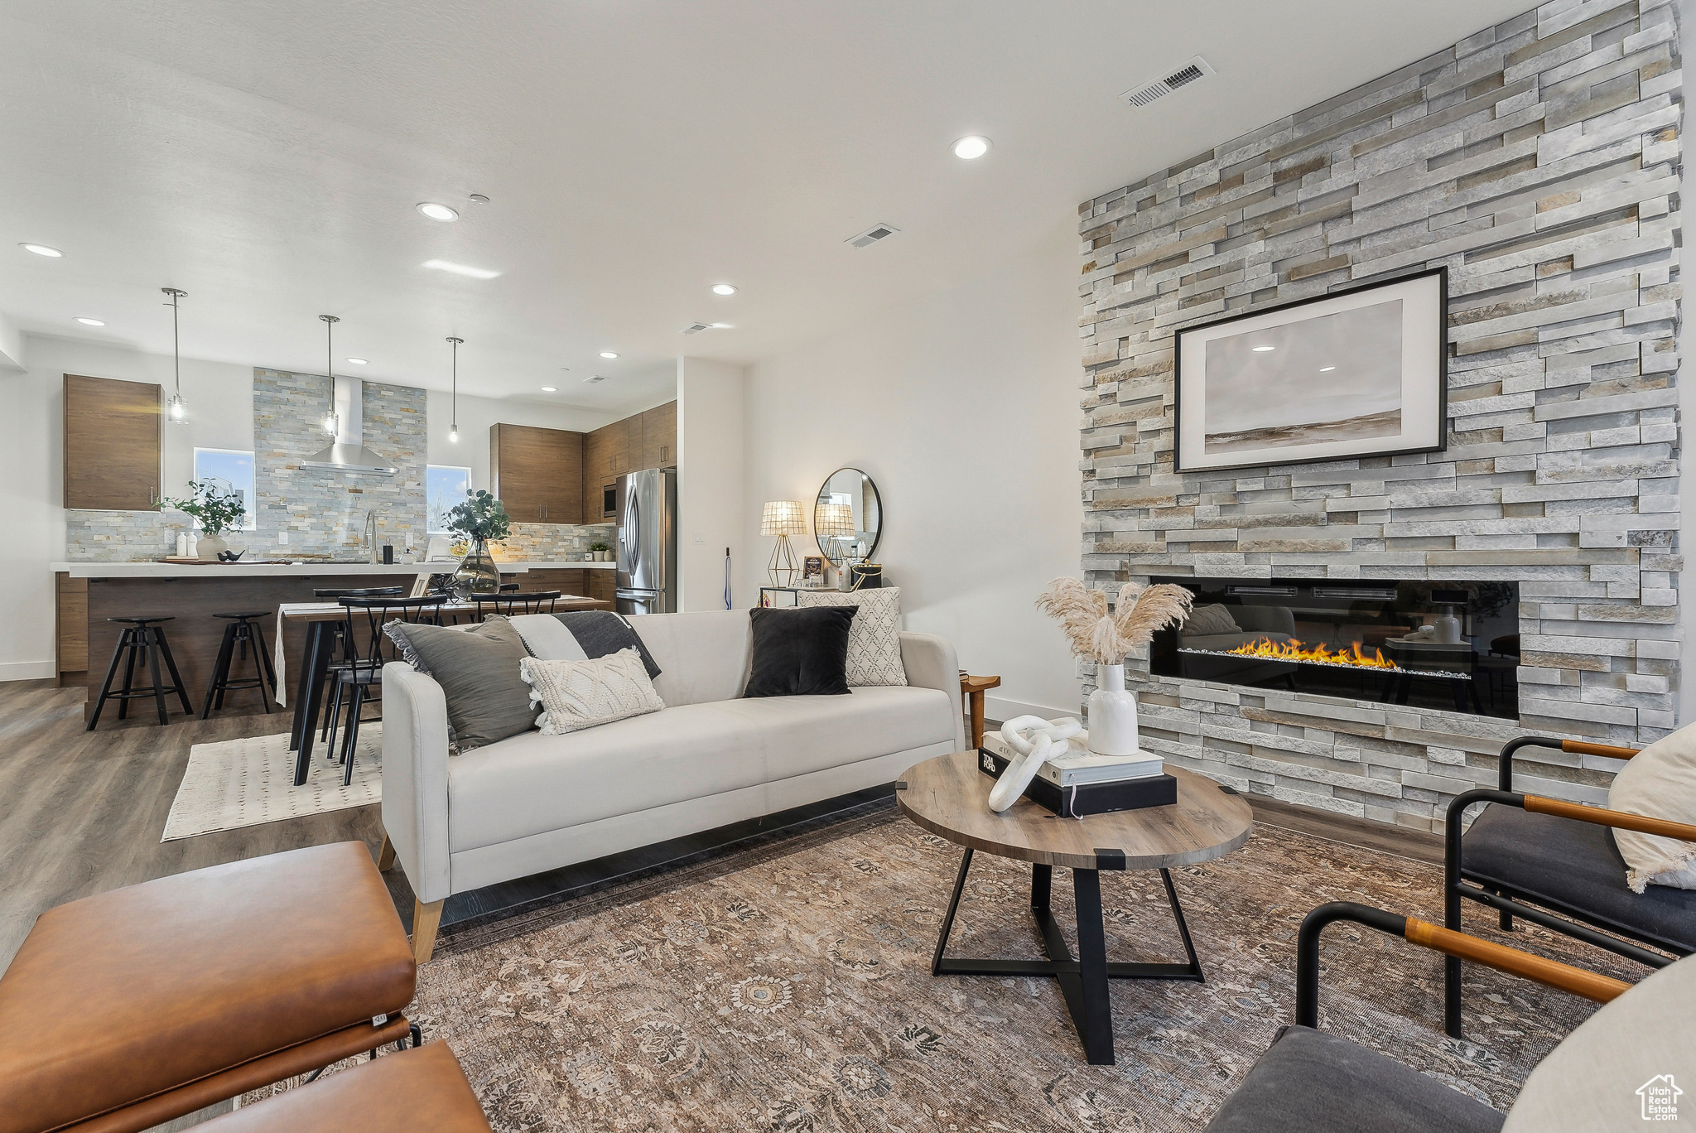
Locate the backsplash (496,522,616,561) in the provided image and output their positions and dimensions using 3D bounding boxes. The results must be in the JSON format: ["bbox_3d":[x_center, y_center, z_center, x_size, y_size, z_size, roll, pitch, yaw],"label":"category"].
[{"bbox_3d":[-3.369,-0.243,8.348,1.420,0.450,0.030,0,0,-40],"label":"backsplash"}]

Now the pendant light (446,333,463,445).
[{"bbox_3d":[-3.182,-1.402,5.719,0.130,0.850,0.130,0,0,-40],"label":"pendant light"}]

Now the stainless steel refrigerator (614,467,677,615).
[{"bbox_3d":[-1.726,0.014,6.884,0.760,1.780,0.920,0,0,-40],"label":"stainless steel refrigerator"}]

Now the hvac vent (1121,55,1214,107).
[{"bbox_3d":[1.194,-1.802,2.656,0.148,0.022,0.302,0,0,-39],"label":"hvac vent"}]

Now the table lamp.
[{"bbox_3d":[-0.499,-0.176,5.520,0.360,0.670,0.360,0,0,0],"label":"table lamp"}]

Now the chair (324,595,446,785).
[{"bbox_3d":[-2.064,0.521,3.184,0.420,0.790,0.560,0,0,-39],"label":"chair"}]

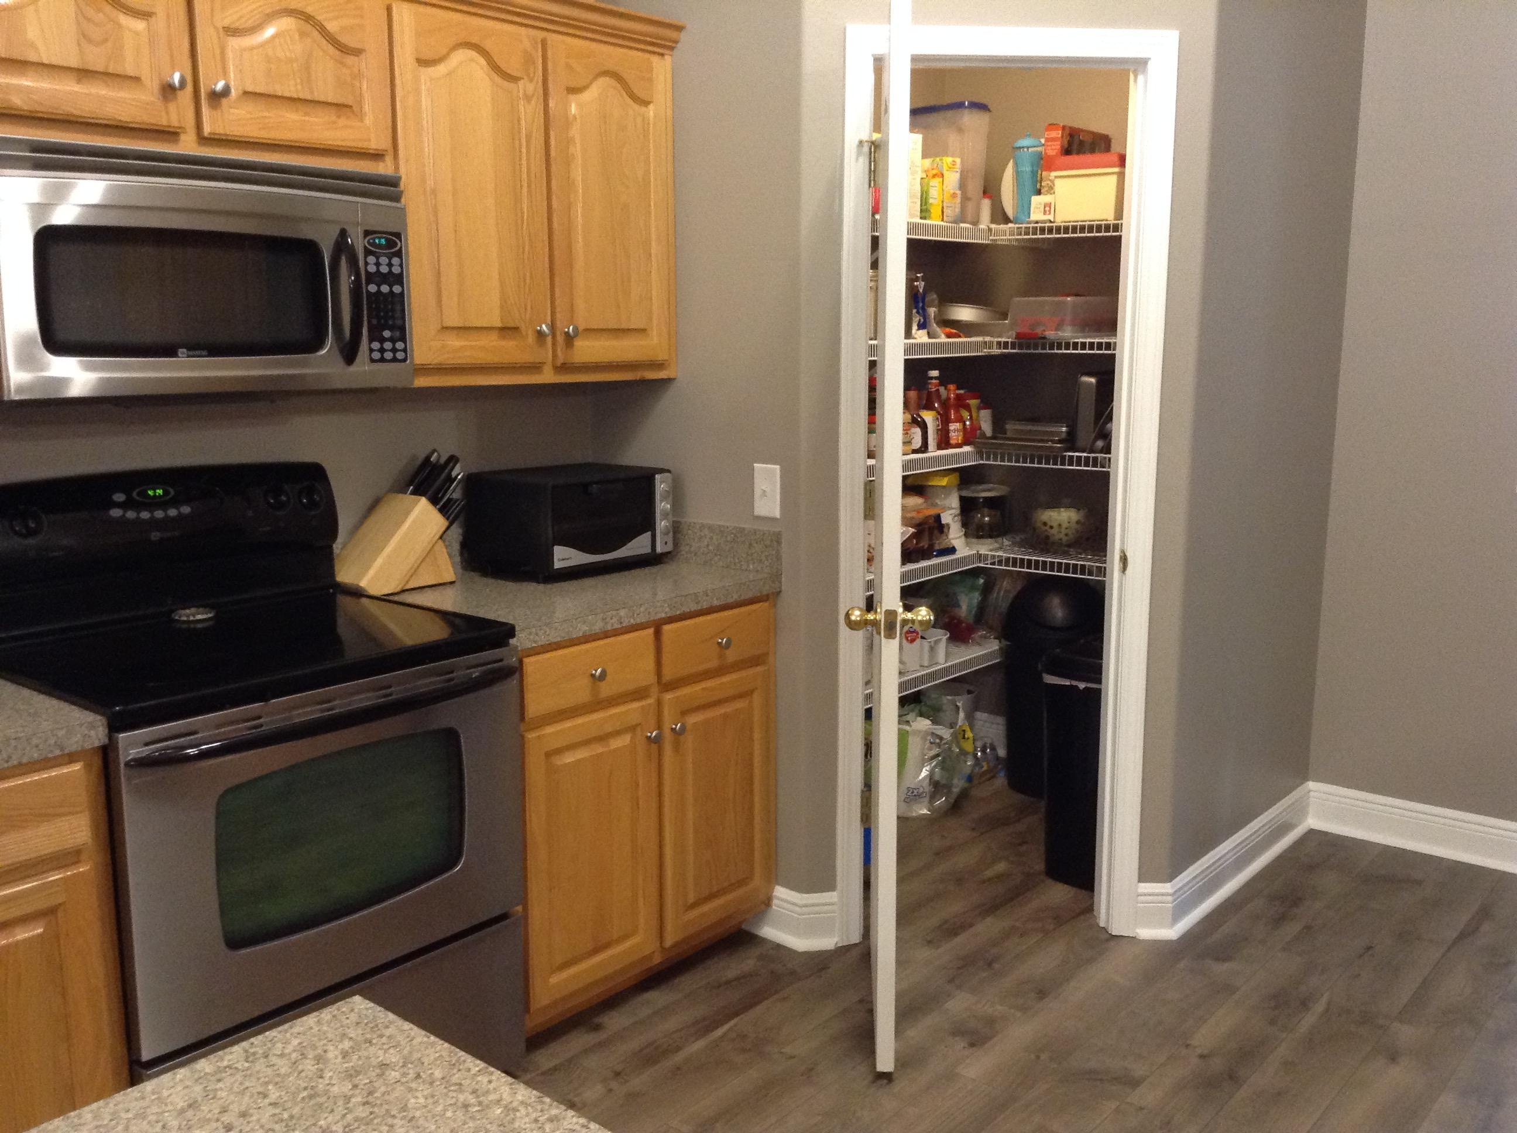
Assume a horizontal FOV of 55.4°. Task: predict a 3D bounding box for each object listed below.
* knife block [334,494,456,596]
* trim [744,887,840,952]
[{"bbox_3d":[-0.796,-0.055,3.117,0.120,0.204,0.266,7,12,35],"label":"knife block"},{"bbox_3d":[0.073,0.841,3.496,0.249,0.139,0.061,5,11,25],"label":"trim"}]

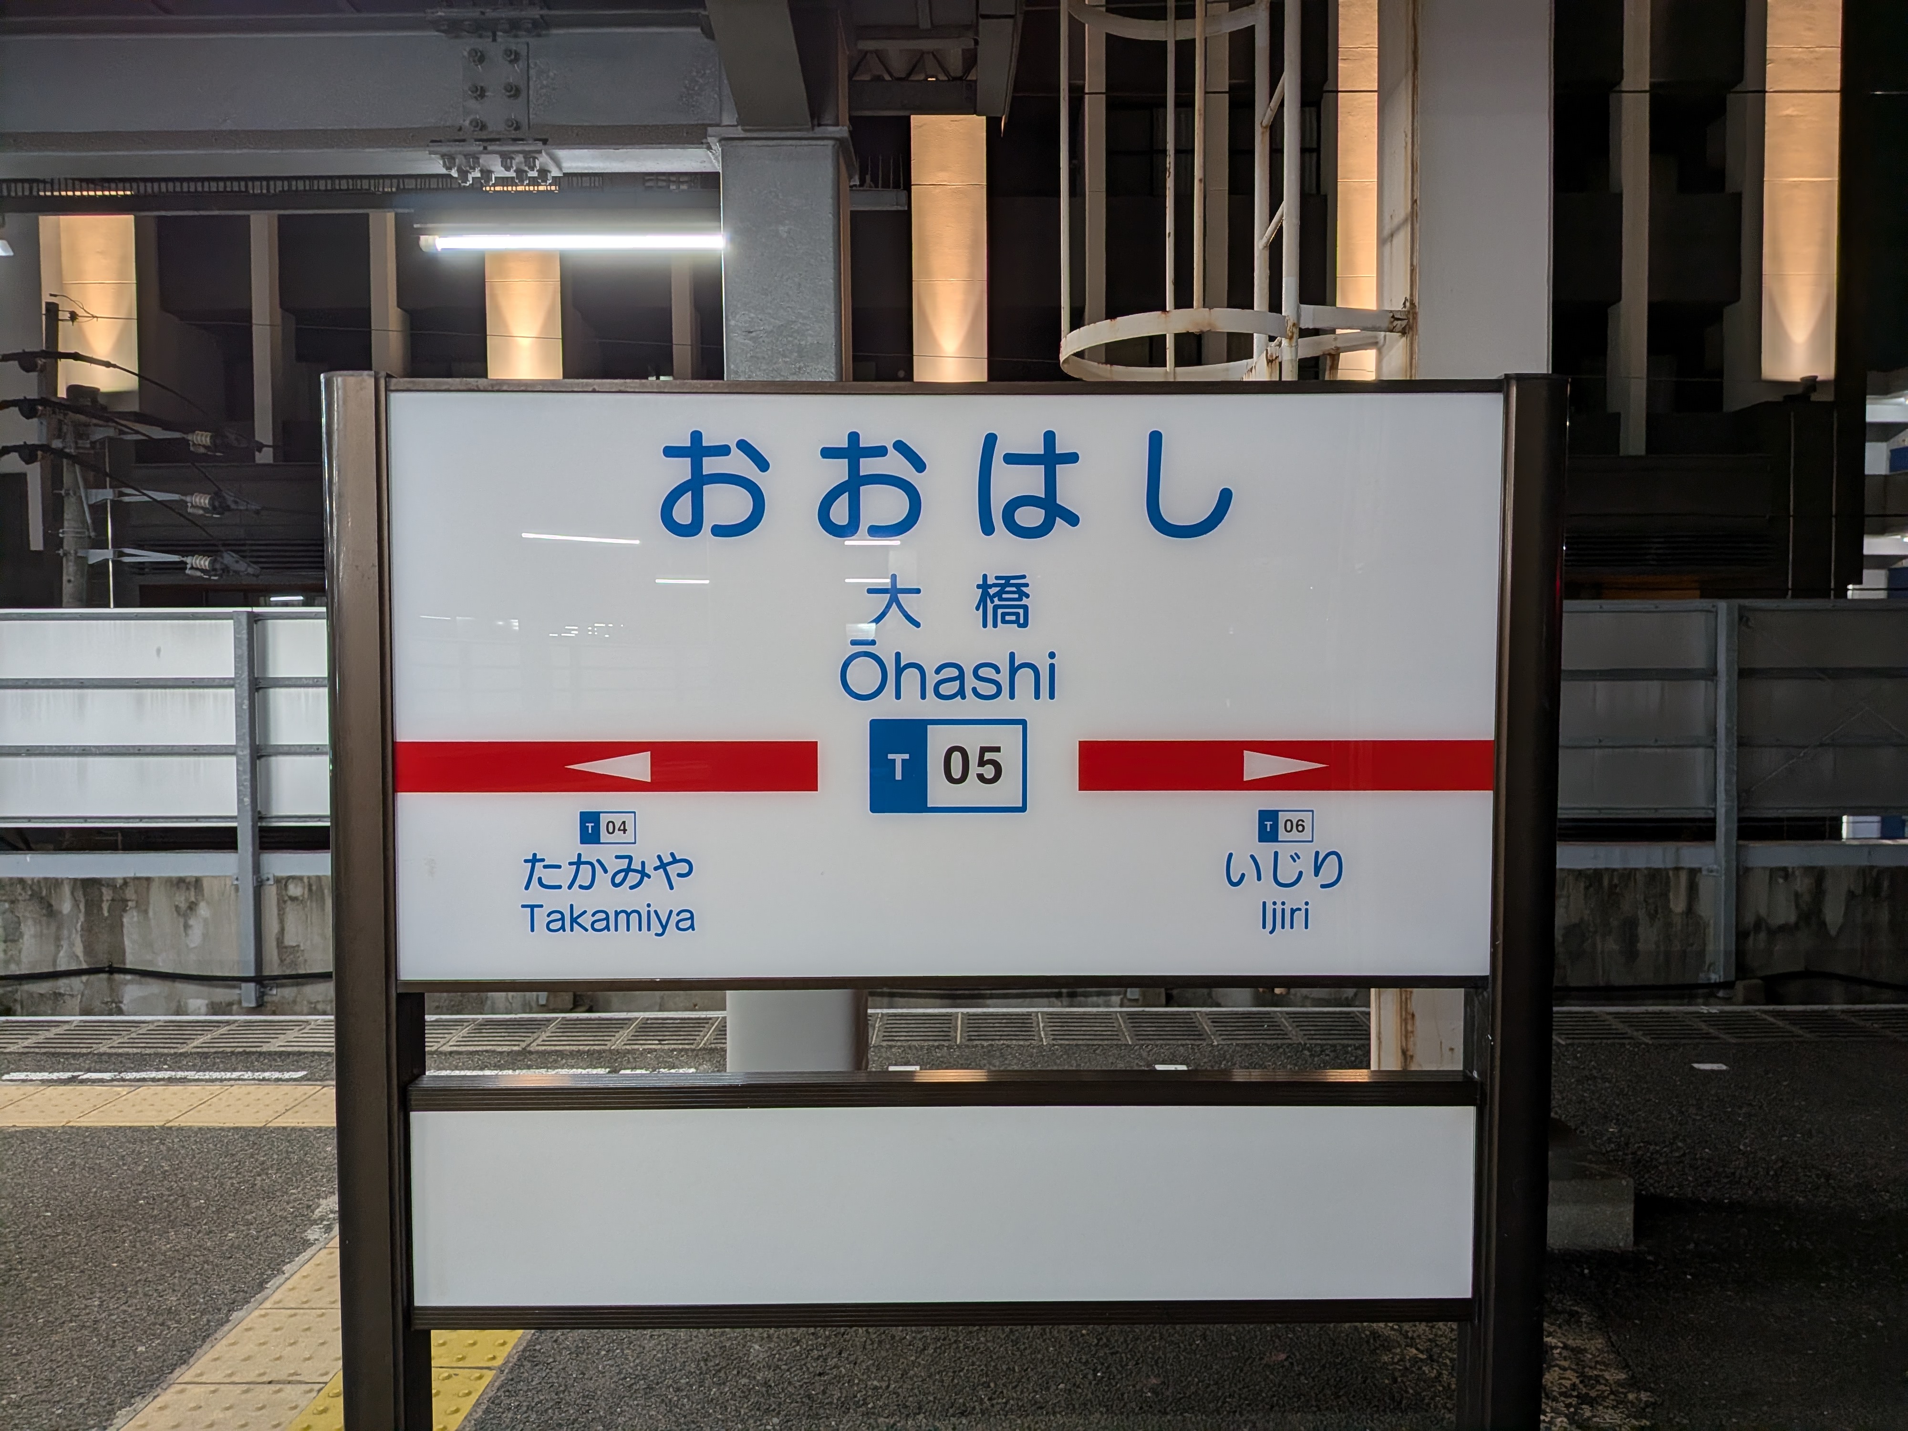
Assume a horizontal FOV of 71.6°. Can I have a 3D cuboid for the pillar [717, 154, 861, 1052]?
[{"bbox_3d":[-0.415,-0.106,3.493,0.330,2.690,0.330,0,2,1],"label":"pillar"}]

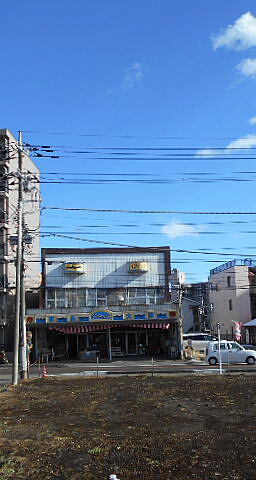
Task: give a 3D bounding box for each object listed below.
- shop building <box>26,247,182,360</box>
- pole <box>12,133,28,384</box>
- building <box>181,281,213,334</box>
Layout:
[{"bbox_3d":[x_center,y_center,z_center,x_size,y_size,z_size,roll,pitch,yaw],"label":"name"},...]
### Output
[{"bbox_3d":[-1.444,5.387,40.025,11.300,8.500,10.000,-2,-9,5],"label":"shop building"},{"bbox_3d":[-5.695,0.695,25.236,0.380,13.300,0.380,-2,-9,5],"label":"pole"},{"bbox_3d":[18.239,17.009,126.802,12.000,12.000,10.000,-2,-9,5],"label":"building"}]

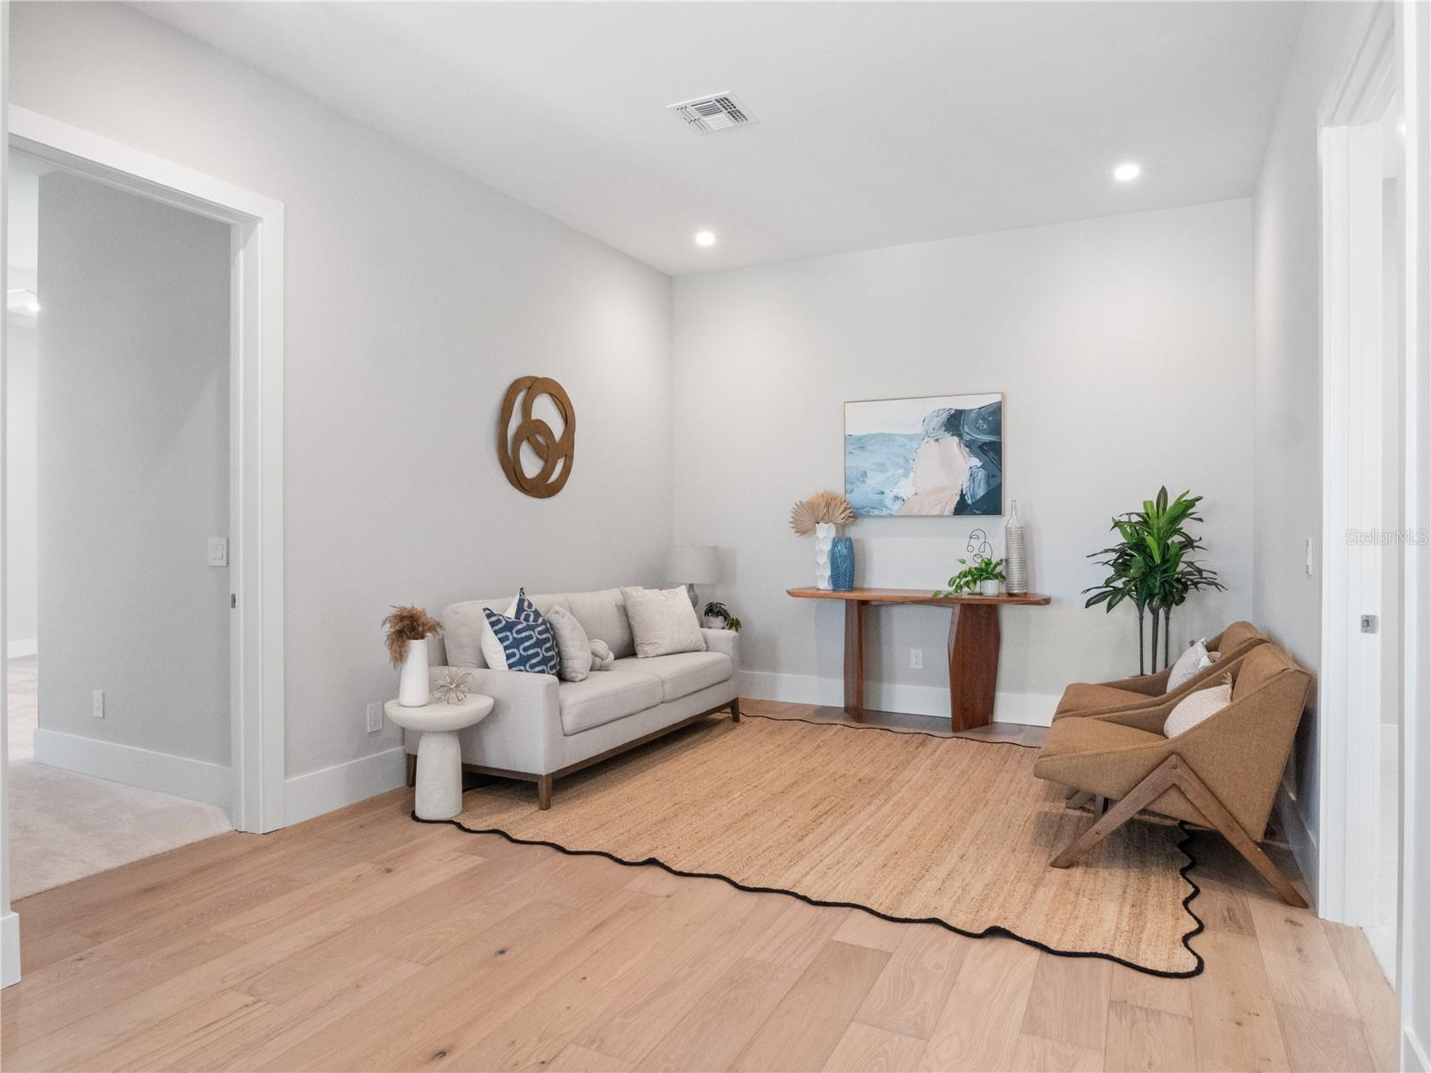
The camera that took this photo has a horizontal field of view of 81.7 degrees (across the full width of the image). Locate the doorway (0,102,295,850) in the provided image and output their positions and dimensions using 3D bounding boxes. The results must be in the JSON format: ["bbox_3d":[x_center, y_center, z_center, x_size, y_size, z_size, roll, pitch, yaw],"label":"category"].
[{"bbox_3d":[-2.023,-0.078,2.889,0.150,2.530,1.040,1,1,27],"label":"doorway"}]

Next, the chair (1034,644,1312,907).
[{"bbox_3d":[1.691,0.801,3.143,0.834,0.764,0.734,0,0,26],"label":"chair"}]

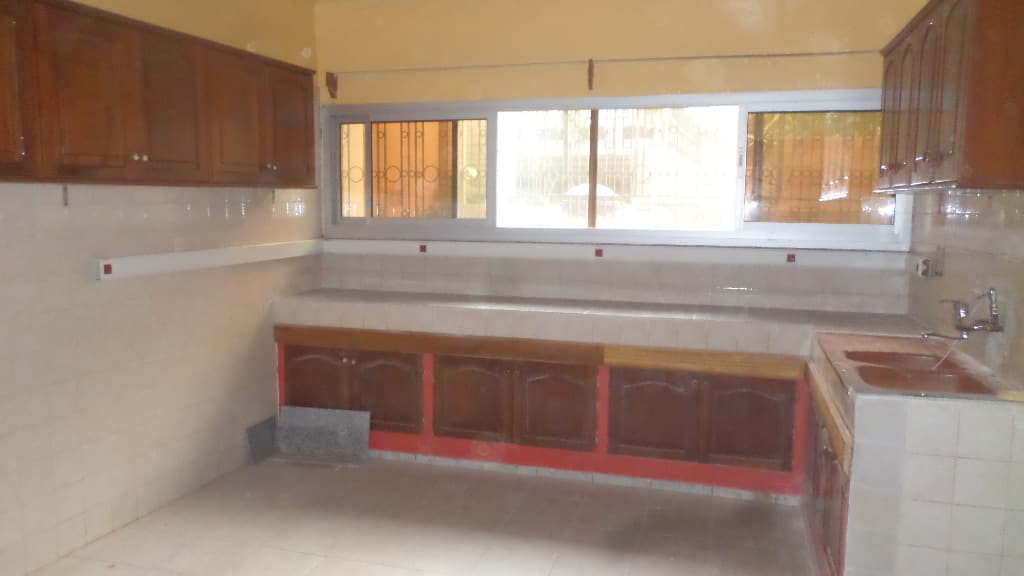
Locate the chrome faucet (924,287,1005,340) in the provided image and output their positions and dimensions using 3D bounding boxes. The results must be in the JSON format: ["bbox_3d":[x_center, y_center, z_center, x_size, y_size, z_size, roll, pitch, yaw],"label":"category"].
[{"bbox_3d":[1.671,0.093,2.751,0.245,0.171,0.160,2,7,16],"label":"chrome faucet"}]

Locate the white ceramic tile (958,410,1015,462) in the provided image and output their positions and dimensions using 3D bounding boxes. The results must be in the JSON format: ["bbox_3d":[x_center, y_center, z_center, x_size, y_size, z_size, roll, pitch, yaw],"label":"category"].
[{"bbox_3d":[1.464,0.454,2.290,0.150,0.150,0.010,2,7,16],"label":"white ceramic tile"}]

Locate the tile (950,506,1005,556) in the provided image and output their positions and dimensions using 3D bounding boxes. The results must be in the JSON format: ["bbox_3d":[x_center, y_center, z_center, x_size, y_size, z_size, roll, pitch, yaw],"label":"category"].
[{"bbox_3d":[1.454,0.756,2.316,0.148,0.152,0.010,2,7,16],"label":"tile"}]

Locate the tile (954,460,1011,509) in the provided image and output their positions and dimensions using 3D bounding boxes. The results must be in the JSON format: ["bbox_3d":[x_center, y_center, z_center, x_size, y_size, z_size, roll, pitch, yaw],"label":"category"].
[{"bbox_3d":[1.462,0.605,2.307,0.150,0.150,0.010,2,7,16],"label":"tile"}]

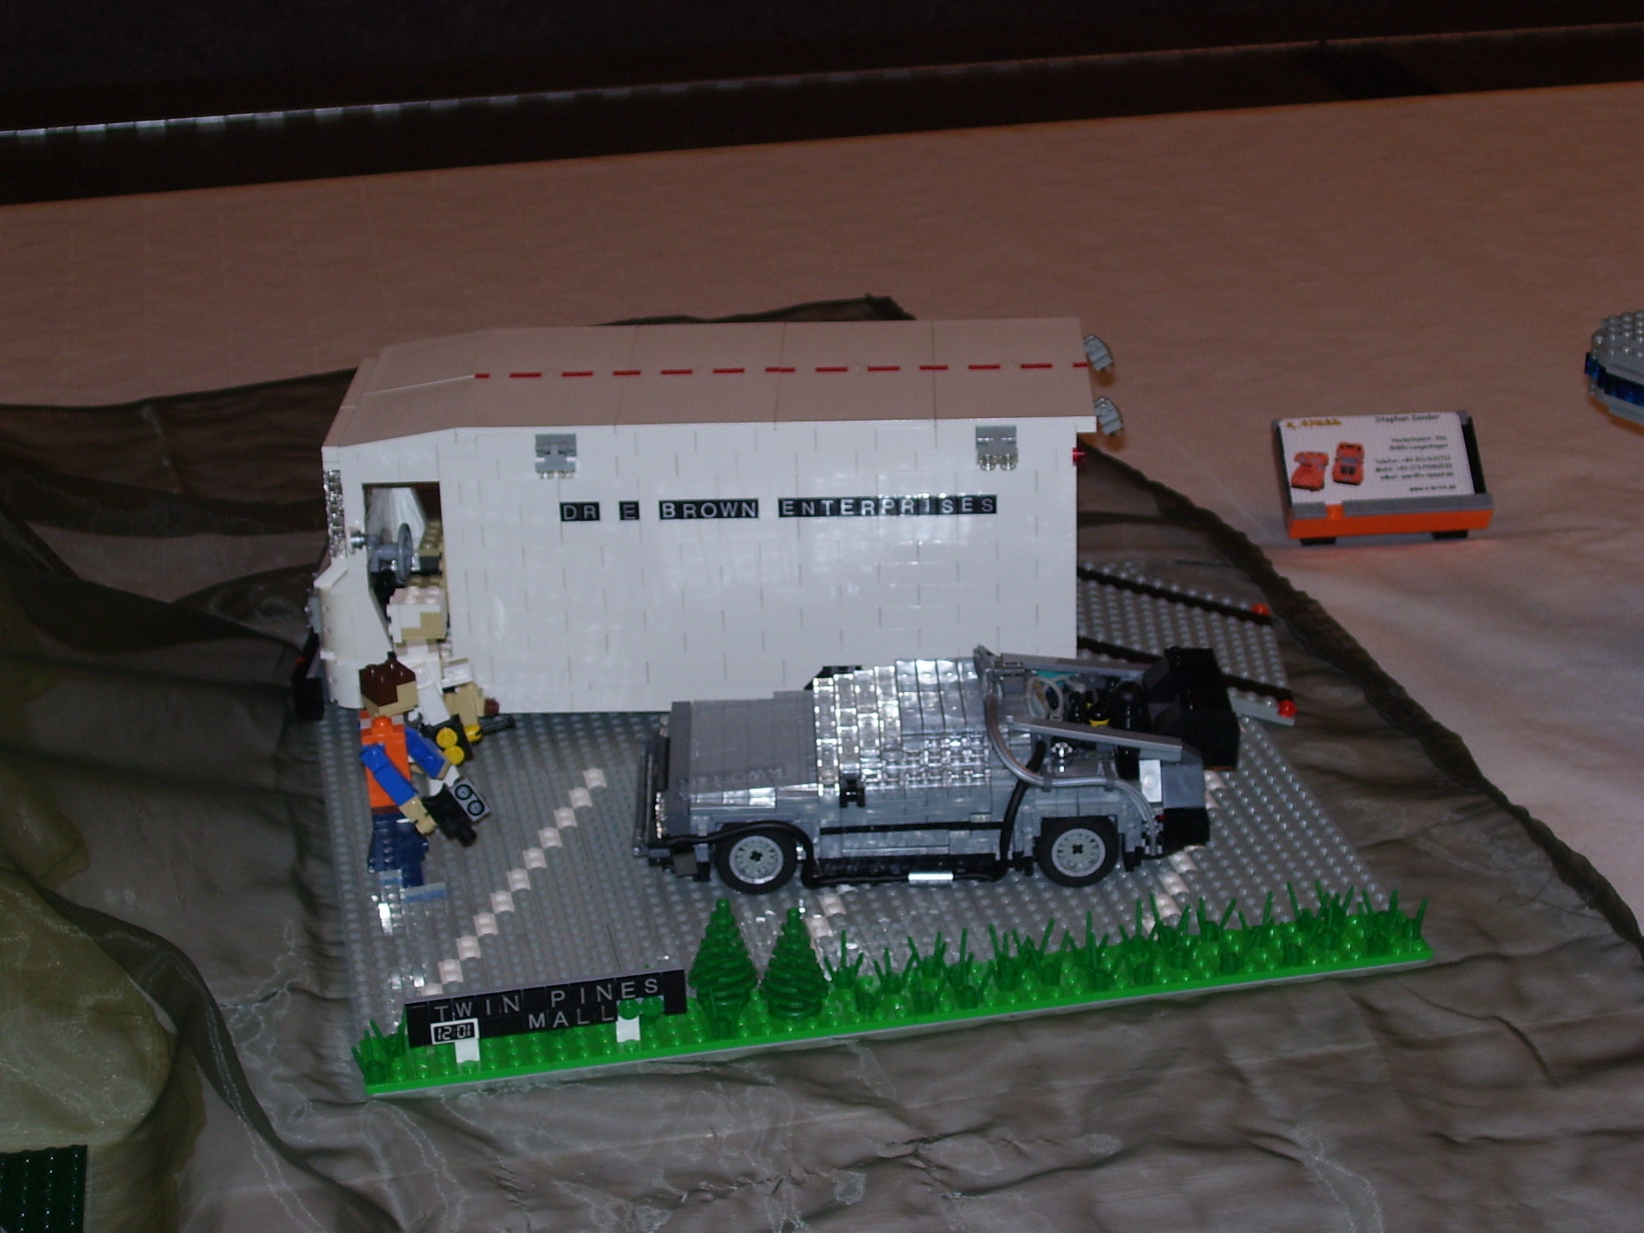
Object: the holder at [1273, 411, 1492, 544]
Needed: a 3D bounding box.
[{"bbox_3d":[0.271,-0.067,1.613,0.096,0.046,0.063,-3,23,-2],"label":"holder"}]

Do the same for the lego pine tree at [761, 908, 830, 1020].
[{"bbox_3d":[-0.009,0.121,1.171,0.024,0.042,0.024,-2,23,1],"label":"lego pine tree"}]

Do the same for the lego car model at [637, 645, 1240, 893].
[{"bbox_3d":[0.045,0.055,1.297,0.232,0.065,0.102,-1,23,3],"label":"lego car model"}]

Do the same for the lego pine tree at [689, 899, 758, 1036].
[{"bbox_3d":[-0.034,0.121,1.173,0.024,0.044,0.024,-6,24,-9],"label":"lego pine tree"}]

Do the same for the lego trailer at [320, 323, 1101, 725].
[{"bbox_3d":[-0.047,-0.035,1.412,0.326,0.145,0.130,-1,23,3],"label":"lego trailer"}]

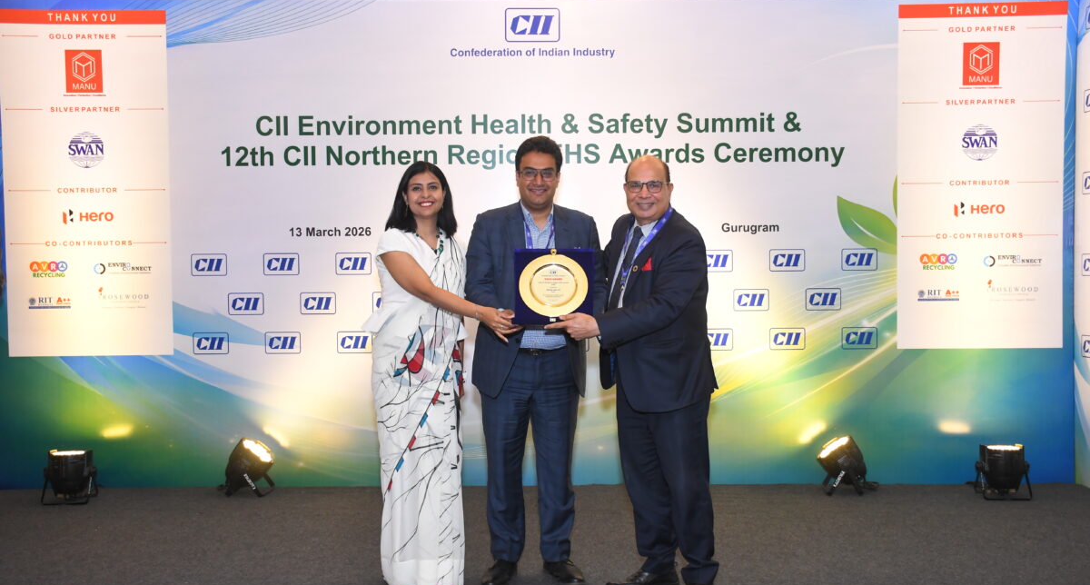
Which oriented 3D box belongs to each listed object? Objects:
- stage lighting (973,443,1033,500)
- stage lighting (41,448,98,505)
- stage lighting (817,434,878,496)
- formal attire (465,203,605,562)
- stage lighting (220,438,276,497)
[{"bbox_3d":[2.427,0.938,5.785,0.270,0.270,0.230,0,2,0],"label":"stage lighting"},{"bbox_3d":[-2.543,0.970,5.855,0.270,0.270,0.230,0,2,0],"label":"stage lighting"},{"bbox_3d":[1.627,0.933,5.954,0.270,0.280,0.270,0,2,0],"label":"stage lighting"},{"bbox_3d":[-0.038,0.339,4.293,0.540,1.400,0.400,0,2,0],"label":"formal attire"},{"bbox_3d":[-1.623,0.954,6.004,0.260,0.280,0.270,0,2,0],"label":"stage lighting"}]

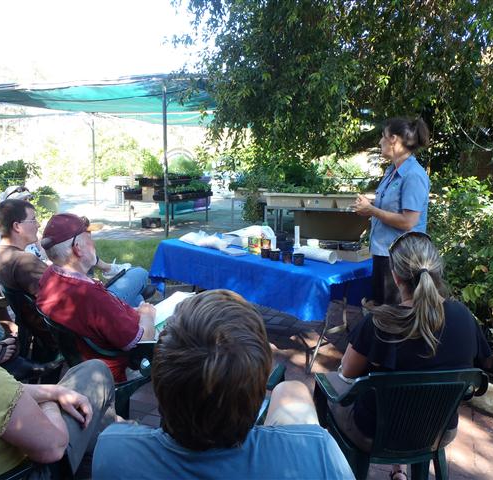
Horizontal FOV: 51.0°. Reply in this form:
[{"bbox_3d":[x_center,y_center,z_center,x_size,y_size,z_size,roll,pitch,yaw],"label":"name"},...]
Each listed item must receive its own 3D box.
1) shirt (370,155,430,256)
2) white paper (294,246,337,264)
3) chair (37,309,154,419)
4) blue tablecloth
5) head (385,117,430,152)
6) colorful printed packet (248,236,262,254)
[{"bbox_3d":[0.963,-0.217,3.256,0.290,0.640,0.420,0,9,-7],"label":"shirt"},{"bbox_3d":[0.517,0.105,3.950,0.090,0.090,0.389,-8,13,-42],"label":"white paper"},{"bbox_3d":[-0.659,0.714,2.551,0.560,0.790,0.560,-7,12,-41],"label":"chair"},{"bbox_3d":[0.154,0.236,4.268,0.820,0.300,1.920,-8,13,-43],"label":"blue tablecloth"},{"bbox_3d":[0.980,-0.638,3.187,0.270,0.240,0.180,1,9,0],"label":"head"},{"bbox_3d":[0.066,0.046,4.182,0.095,0.125,0.095,-8,13,-43],"label":"colorful printed packet"}]

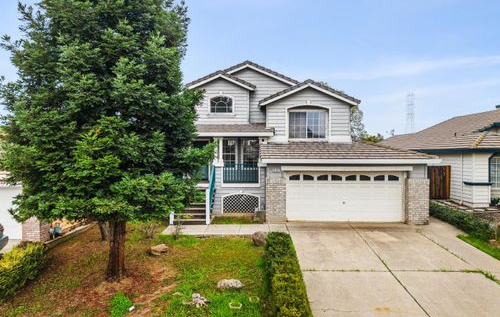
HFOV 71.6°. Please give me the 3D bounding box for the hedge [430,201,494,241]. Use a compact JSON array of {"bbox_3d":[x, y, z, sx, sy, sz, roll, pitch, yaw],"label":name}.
[{"bbox_3d":[8.450,2.460,14.600,0.700,0.780,5.000,0,1,2],"label":"hedge"}]

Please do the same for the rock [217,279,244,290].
[{"bbox_3d":[-0.500,3.200,8.800,0.680,0.180,0.360,0,1,2],"label":"rock"}]

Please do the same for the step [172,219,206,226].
[{"bbox_3d":[-2.570,2.730,14.620,1.500,0.190,0.330,0,1,2],"label":"step"}]

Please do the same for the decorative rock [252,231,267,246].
[{"bbox_3d":[0.330,2.810,12.200,0.490,0.460,0.450,0,1,2],"label":"decorative rock"}]

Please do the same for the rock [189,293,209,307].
[{"bbox_3d":[-1.170,3.260,7.950,0.450,0.220,0.360,0,1,2],"label":"rock"}]

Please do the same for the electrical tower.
[{"bbox_3d":[97.200,-21.500,210.000,6.000,38.000,6.000,0,1,2],"label":"electrical tower"}]

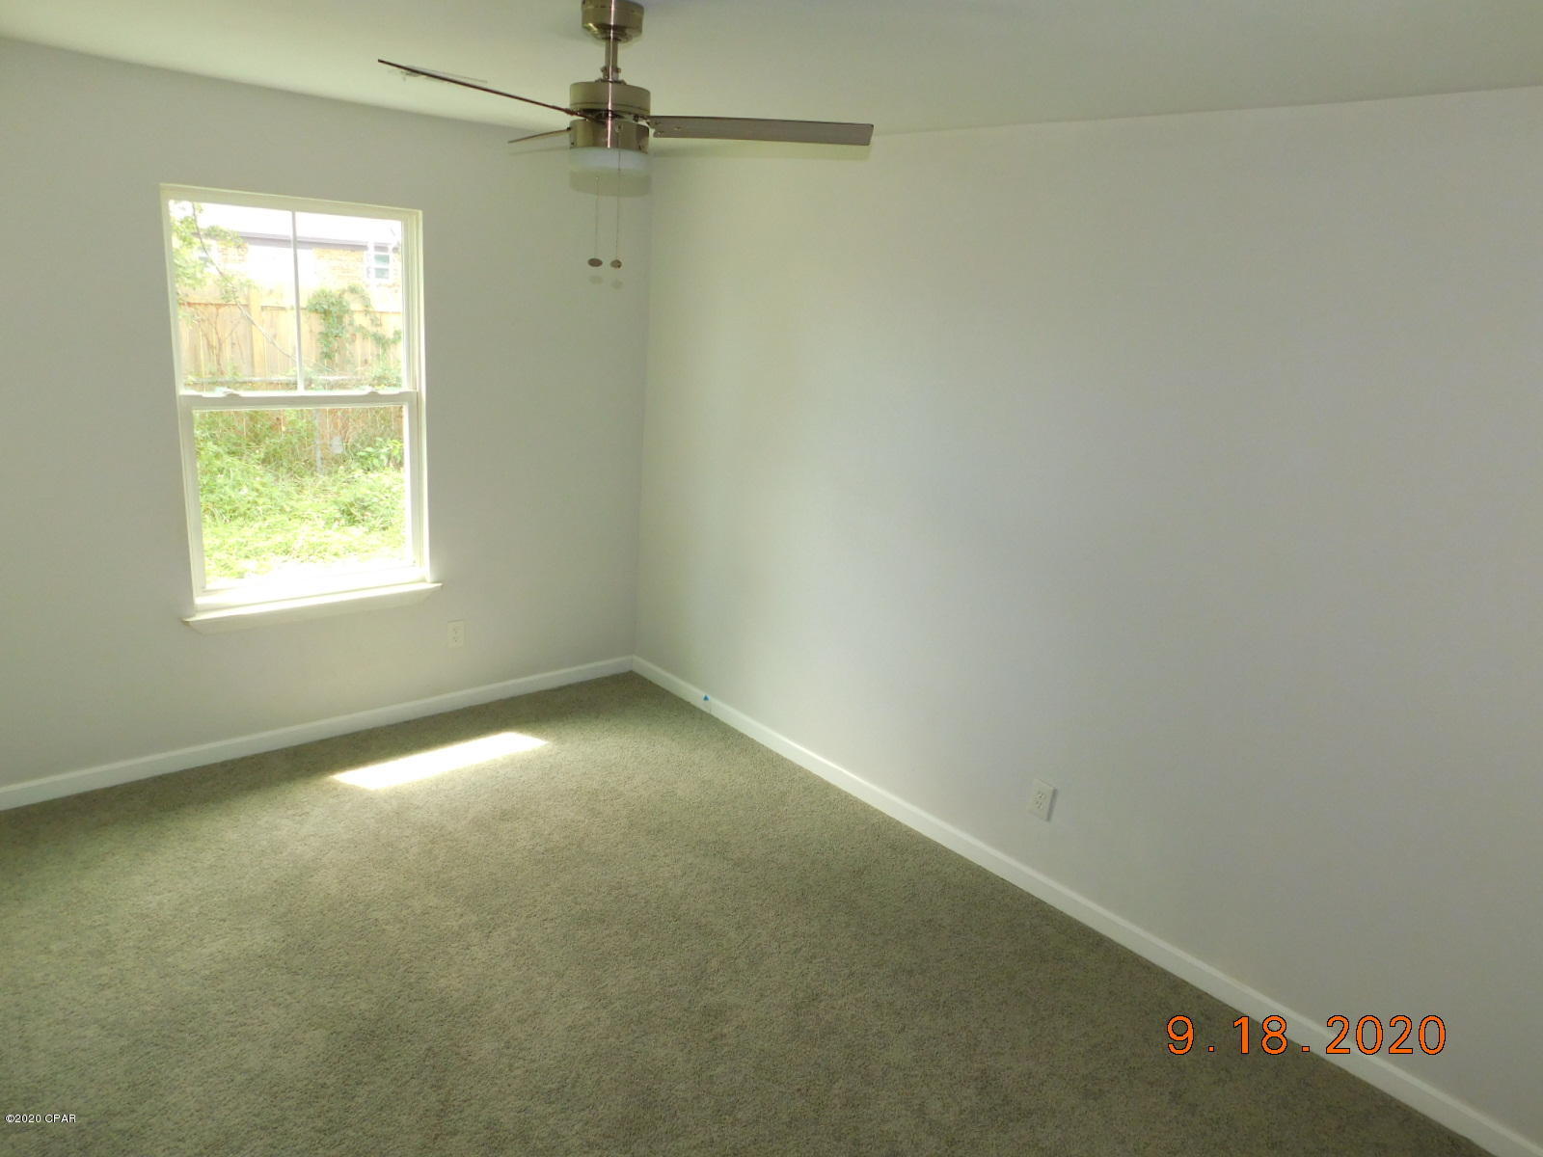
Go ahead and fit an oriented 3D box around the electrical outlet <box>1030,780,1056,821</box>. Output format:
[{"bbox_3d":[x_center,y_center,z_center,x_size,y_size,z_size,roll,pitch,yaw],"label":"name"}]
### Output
[{"bbox_3d":[0.887,0.731,3.370,0.009,0.118,0.074,-10,21,-41],"label":"electrical outlet"}]

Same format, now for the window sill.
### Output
[{"bbox_3d":[-1.766,0.121,4.003,0.967,0.078,0.090,-10,21,-41],"label":"window sill"}]

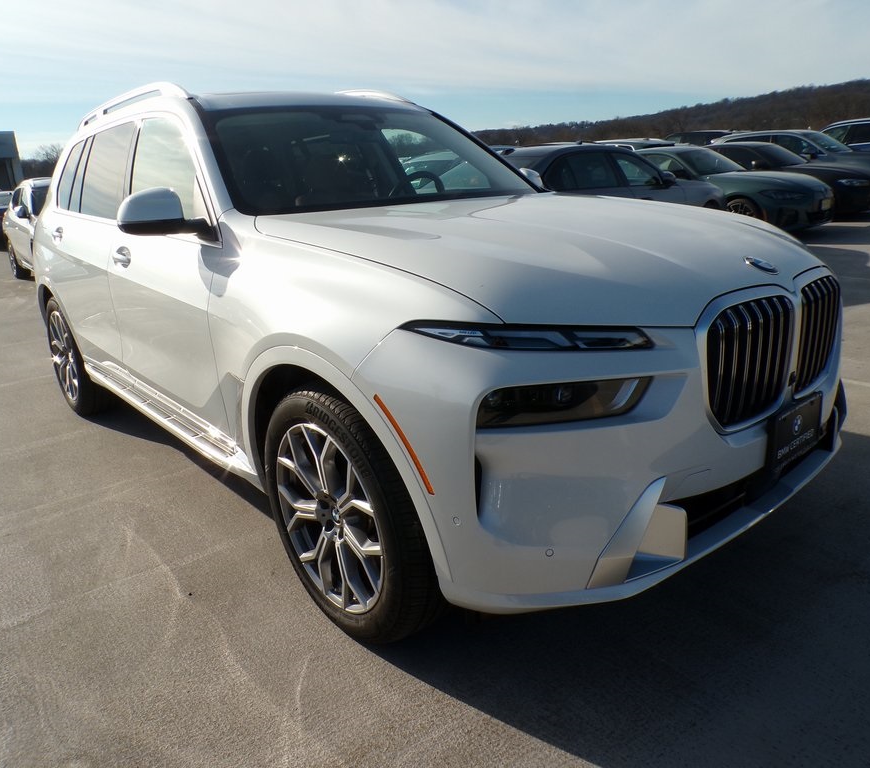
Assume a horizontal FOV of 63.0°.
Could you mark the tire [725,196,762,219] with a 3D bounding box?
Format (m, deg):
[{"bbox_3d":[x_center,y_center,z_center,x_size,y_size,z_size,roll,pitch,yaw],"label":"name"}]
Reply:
[{"bbox_3d":[4.650,-2.437,10.601,0.240,0.660,0.660,-17,21,-37],"label":"tire"}]

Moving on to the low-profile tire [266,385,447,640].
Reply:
[{"bbox_3d":[-0.221,0.366,2.201,0.285,0.780,0.780,-16,21,-38],"label":"low-profile tire"}]

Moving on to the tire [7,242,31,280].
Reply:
[{"bbox_3d":[-7.823,-2.340,13.400,0.280,0.750,0.750,-15,19,-32],"label":"tire"}]

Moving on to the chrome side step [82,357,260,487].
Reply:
[{"bbox_3d":[-1.266,0.105,3.248,0.180,0.110,2.150,-16,20,-37],"label":"chrome side step"}]

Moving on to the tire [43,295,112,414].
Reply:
[{"bbox_3d":[-2.201,-0.184,4.471,0.285,0.785,0.785,-16,20,-37],"label":"tire"}]

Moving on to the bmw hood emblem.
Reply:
[{"bbox_3d":[0.846,-0.307,1.840,0.084,0.013,0.084,-16,47,-37],"label":"bmw hood emblem"}]

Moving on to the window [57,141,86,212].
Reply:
[{"bbox_3d":[-2.005,-1.147,3.941,0.040,0.380,0.380,6,7,-42],"label":"window"}]

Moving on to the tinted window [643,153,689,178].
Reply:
[{"bbox_3d":[3.530,-3.352,10.898,0.900,0.440,0.060,13,-1,43],"label":"tinted window"}]

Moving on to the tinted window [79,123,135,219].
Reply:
[{"bbox_3d":[-1.573,-1.008,3.407,0.040,0.440,0.760,6,7,-42],"label":"tinted window"}]

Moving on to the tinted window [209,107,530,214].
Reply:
[{"bbox_3d":[-0.225,-1.003,3.106,1.500,0.170,0.890,-16,53,-38],"label":"tinted window"}]

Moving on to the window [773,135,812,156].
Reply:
[{"bbox_3d":[8.112,-5.367,15.976,0.130,0.440,1.000,-17,21,-37],"label":"window"}]

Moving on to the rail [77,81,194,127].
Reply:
[{"bbox_3d":[-1.635,-1.431,3.707,0.070,0.110,1.800,-16,21,-38],"label":"rail"}]

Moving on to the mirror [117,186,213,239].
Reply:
[{"bbox_3d":[-0.957,-0.595,2.509,0.260,0.190,0.230,-16,21,-38],"label":"mirror"}]

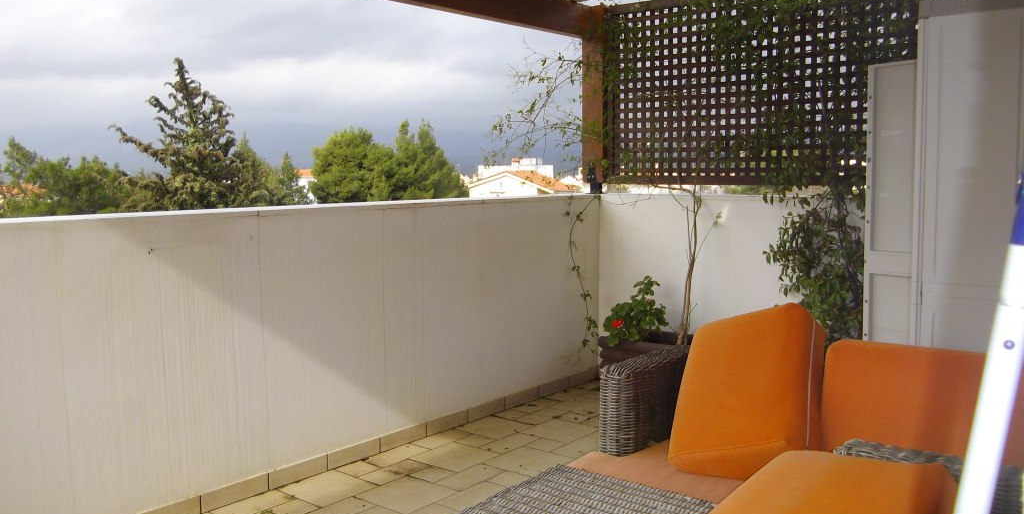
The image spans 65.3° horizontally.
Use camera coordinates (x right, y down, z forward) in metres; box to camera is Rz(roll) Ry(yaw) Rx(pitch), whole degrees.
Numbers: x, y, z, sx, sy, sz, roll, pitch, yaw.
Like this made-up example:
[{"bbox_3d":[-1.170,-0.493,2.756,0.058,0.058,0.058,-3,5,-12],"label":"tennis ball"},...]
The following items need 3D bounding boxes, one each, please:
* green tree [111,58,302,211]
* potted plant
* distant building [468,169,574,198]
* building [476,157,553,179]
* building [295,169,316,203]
[{"bbox_3d":[-8.689,-0.187,22.204,5.300,10.650,5.300,-3,6,-23],"label":"green tree"},{"bbox_3d":[0.898,0.522,4.970,0.550,0.810,0.500,4,8,41],"label":"potted plant"},{"bbox_3d":[0.889,-4.132,73.154,8.400,7.710,10.000,1,6,15],"label":"distant building"},{"bbox_3d":[0.899,-7.678,99.728,9.200,9.280,9.000,0,6,6],"label":"building"},{"bbox_3d":[-19.457,-4.063,74.068,9.000,7.980,8.000,-3,6,-20],"label":"building"}]

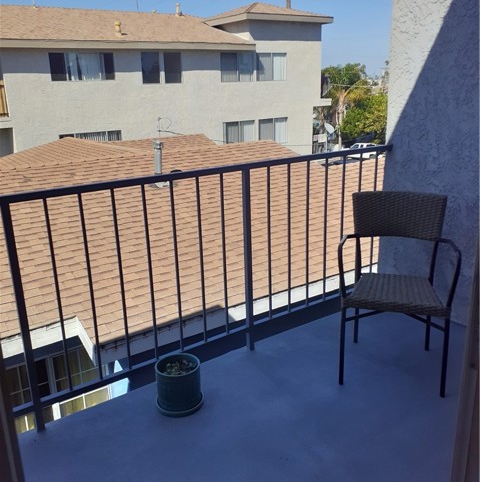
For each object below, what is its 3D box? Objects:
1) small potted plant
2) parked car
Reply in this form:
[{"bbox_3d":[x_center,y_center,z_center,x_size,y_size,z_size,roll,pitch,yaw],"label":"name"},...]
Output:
[{"bbox_3d":[-0.279,0.662,2.304,0.220,0.202,0.220,-2,16,0],"label":"small potted plant"},{"bbox_3d":[11.827,-8.461,48.000,1.850,1.750,5.100,-12,19,-33],"label":"parked car"}]

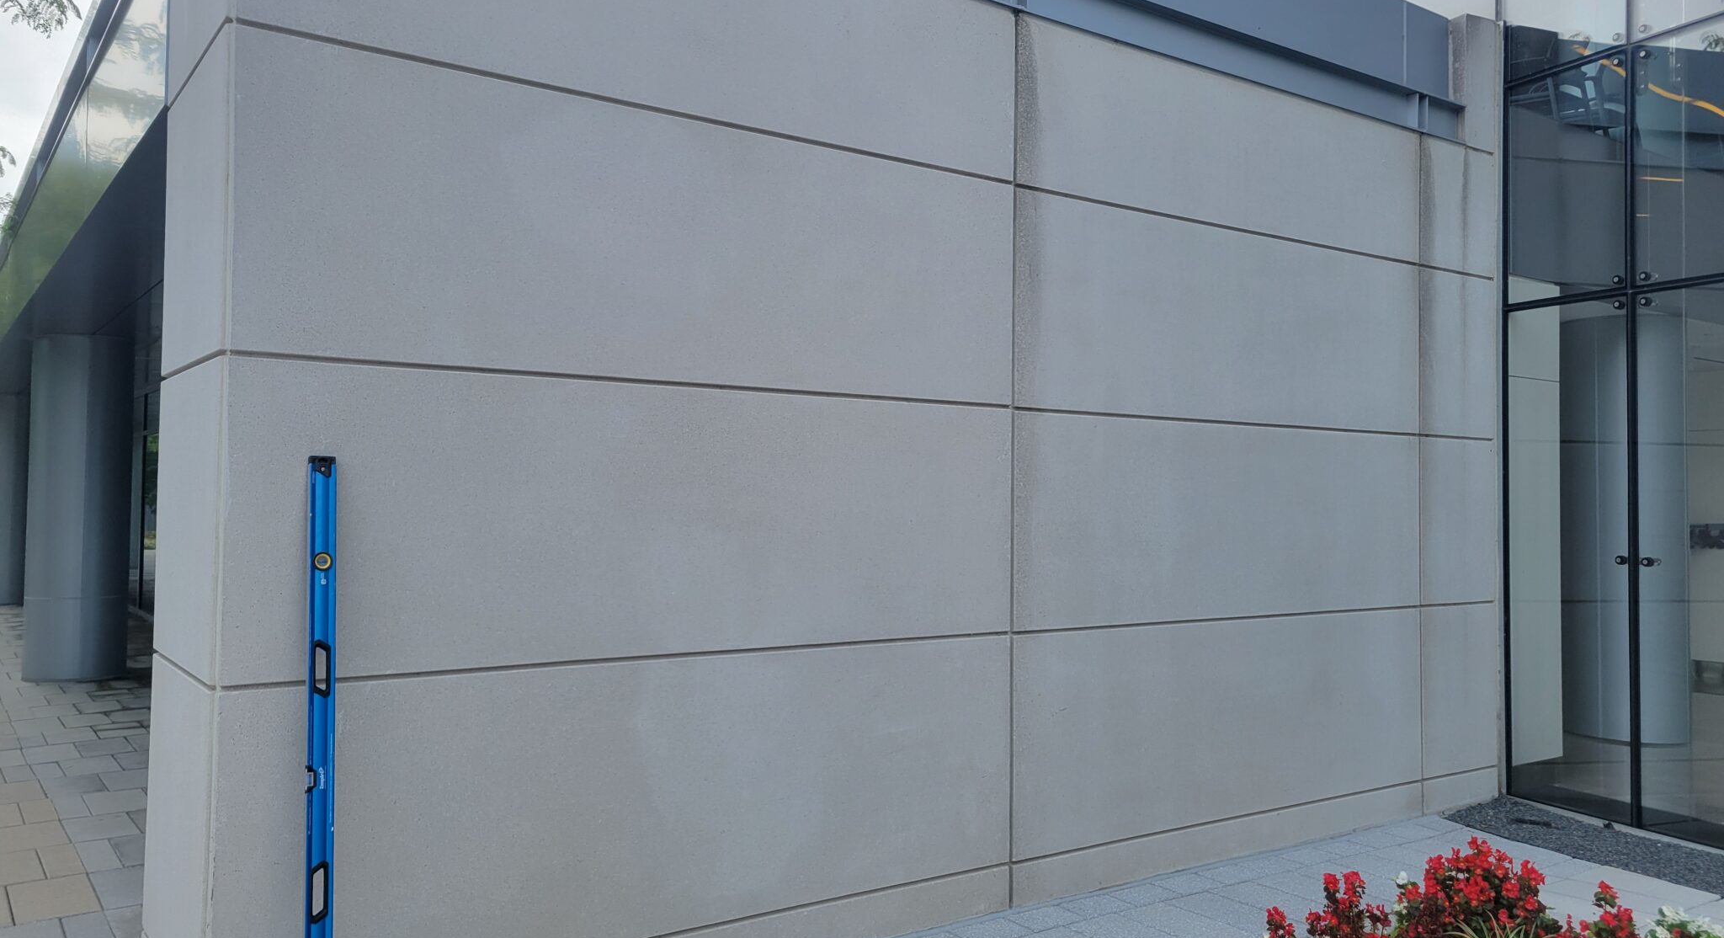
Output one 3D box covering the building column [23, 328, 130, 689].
[{"bbox_3d":[-7.407,0.367,12.276,0.837,3.174,0.837,2,-2,-36],"label":"building column"}]

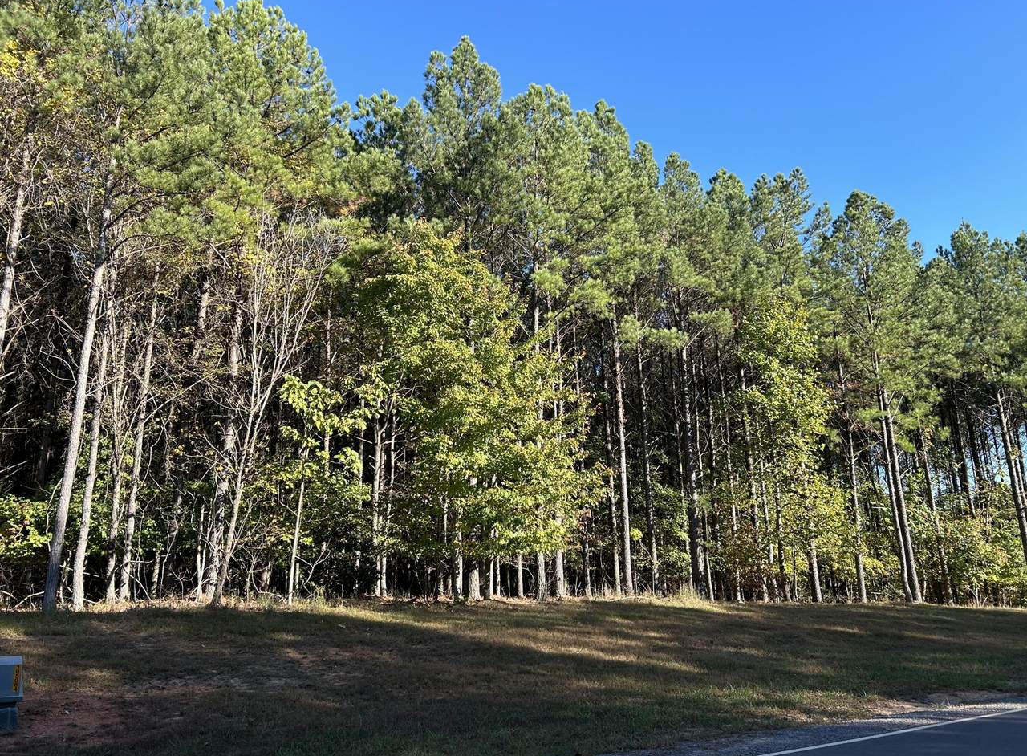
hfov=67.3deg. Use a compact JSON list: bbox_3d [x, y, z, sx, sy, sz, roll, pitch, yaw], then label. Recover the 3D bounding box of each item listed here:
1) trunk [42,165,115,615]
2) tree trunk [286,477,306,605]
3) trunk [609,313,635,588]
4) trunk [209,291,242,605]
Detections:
[{"bbox_3d":[-11.760,-0.230,21.093,0.534,12.577,0.360,-1,-15,0],"label":"trunk"},{"bbox_3d":[-6.050,4.480,21.437,0.256,3.452,0.130,-1,-15,0],"label":"tree trunk"},{"bbox_3d":[3.975,2.589,28.311,0.304,10.355,0.260,-1,-15,0],"label":"trunk"},{"bbox_3d":[-8.837,1.851,23.722,0.438,9.650,0.340,-1,-15,0],"label":"trunk"}]

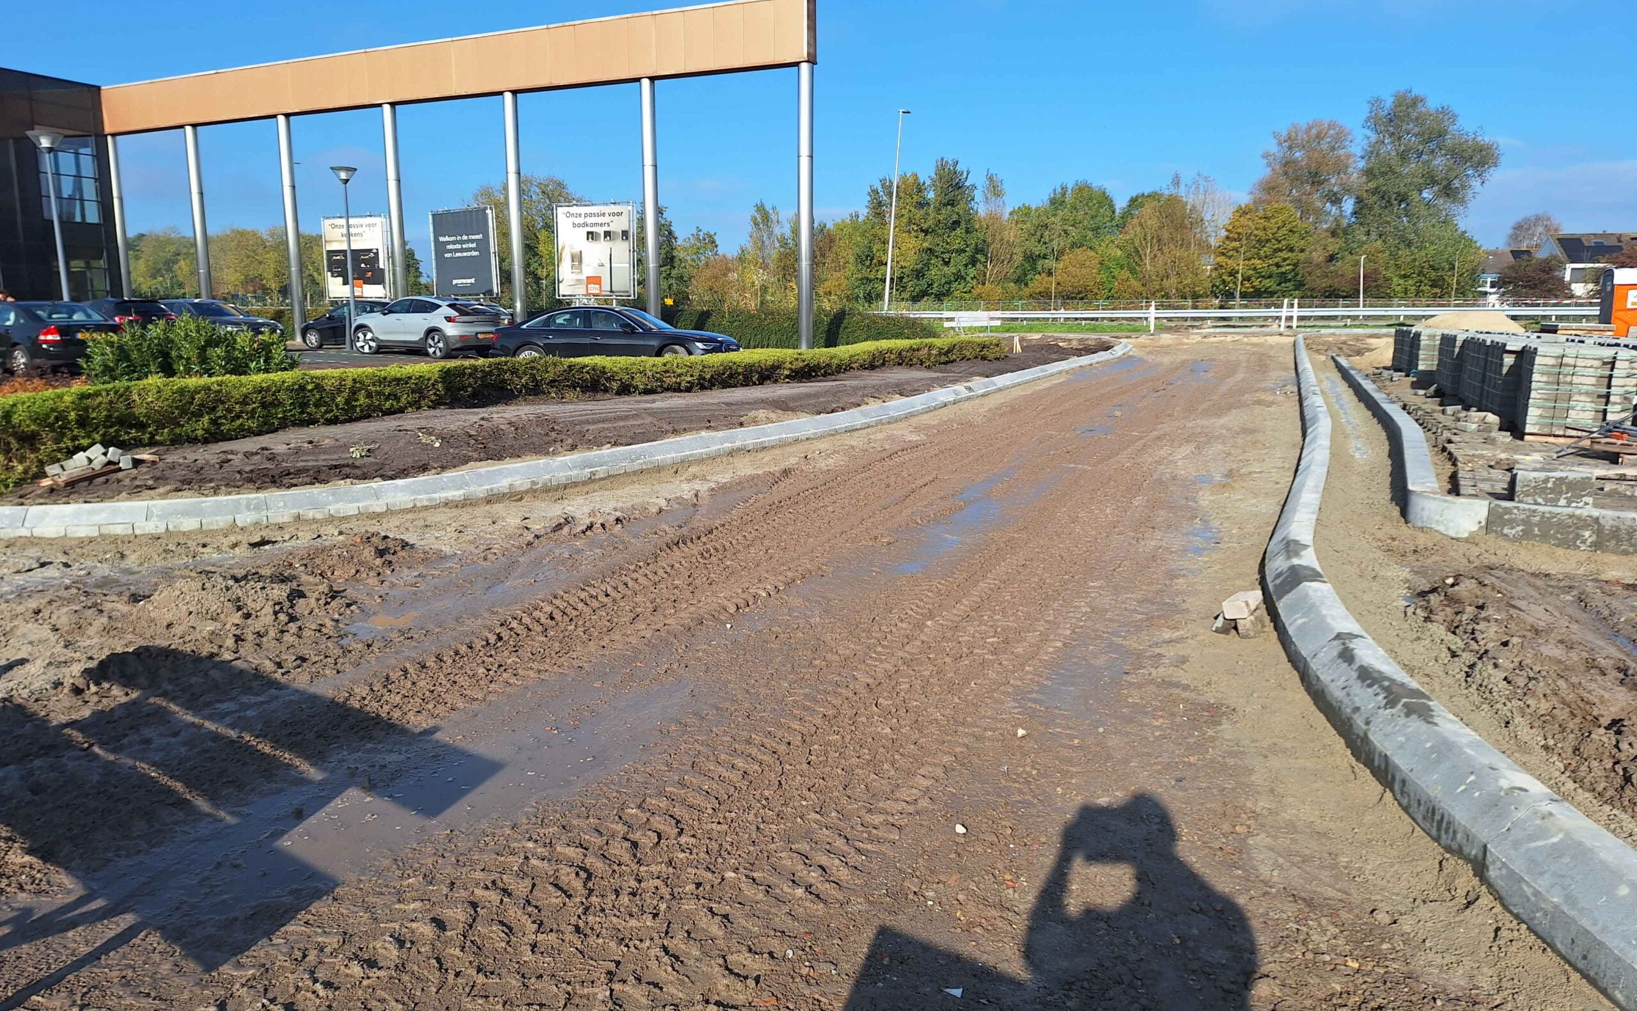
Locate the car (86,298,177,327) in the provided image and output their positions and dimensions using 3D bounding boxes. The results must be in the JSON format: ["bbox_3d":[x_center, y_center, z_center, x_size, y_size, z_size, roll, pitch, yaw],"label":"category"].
[{"bbox_3d":[-17.187,-4.141,25.790,4.300,1.520,1.800,5,12,25],"label":"car"}]

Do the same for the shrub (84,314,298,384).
[{"bbox_3d":[-9.393,-2.233,16.376,2.900,1.300,1.800,-6,12,-29],"label":"shrub"}]

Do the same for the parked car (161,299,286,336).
[{"bbox_3d":[-16.086,-4.555,28.051,4.600,1.500,1.830,5,12,23],"label":"parked car"}]

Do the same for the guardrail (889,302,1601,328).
[{"bbox_3d":[18.124,-8.935,51.678,32.233,0.750,0.360,4,12,25],"label":"guardrail"}]

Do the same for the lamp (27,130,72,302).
[{"bbox_3d":[-17.358,-5.848,24.950,0.680,5.208,0.680,0,11,0],"label":"lamp"}]

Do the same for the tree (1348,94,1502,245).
[{"bbox_3d":[48.561,-24.511,88.941,11.756,17.682,11.756,6,12,27],"label":"tree"}]

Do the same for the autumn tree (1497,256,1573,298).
[{"bbox_3d":[57.881,-17.749,88.208,5.533,4.727,5.533,7,13,32],"label":"autumn tree"}]

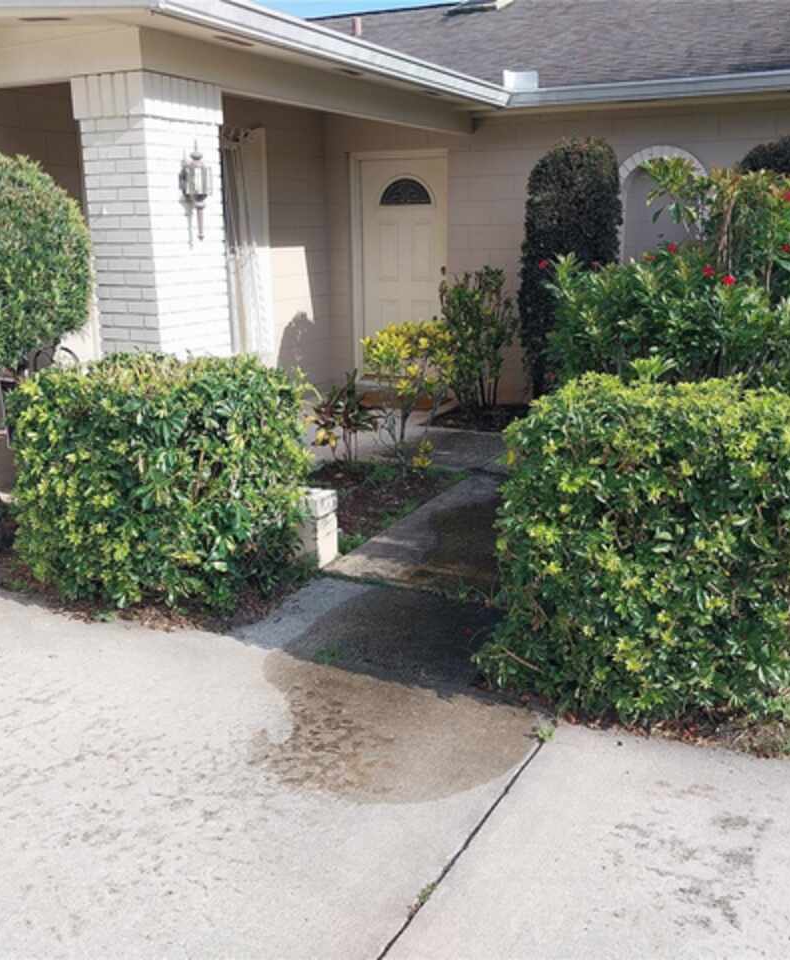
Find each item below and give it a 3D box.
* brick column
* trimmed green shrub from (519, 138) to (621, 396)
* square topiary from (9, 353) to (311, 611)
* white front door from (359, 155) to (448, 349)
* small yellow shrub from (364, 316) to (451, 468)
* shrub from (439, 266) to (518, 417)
[{"bbox_3d":[-1.275,-0.976,5.310,0.473,2.286,0.628,7,17,26],"label":"brick column"},{"bbox_3d":[1.333,-1.460,7.365,0.770,2.185,0.740,7,17,26],"label":"trimmed green shrub"},{"bbox_3d":[-1.026,-0.035,4.368,1.020,0.970,0.710,7,17,26],"label":"square topiary"},{"bbox_3d":[0.087,-1.927,8.967,0.915,2.035,0.080,7,17,26],"label":"white front door"},{"bbox_3d":[0.085,-0.541,6.233,0.610,0.980,0.600,-1,15,0],"label":"small yellow shrub"},{"bbox_3d":[0.707,-1.174,8.141,0.700,1.225,0.650,-1,15,0],"label":"shrub"}]

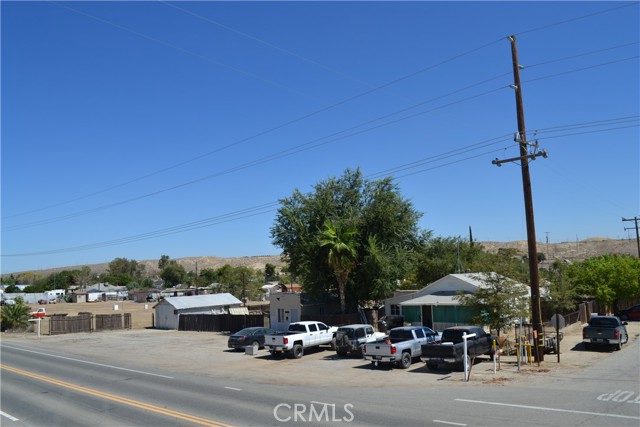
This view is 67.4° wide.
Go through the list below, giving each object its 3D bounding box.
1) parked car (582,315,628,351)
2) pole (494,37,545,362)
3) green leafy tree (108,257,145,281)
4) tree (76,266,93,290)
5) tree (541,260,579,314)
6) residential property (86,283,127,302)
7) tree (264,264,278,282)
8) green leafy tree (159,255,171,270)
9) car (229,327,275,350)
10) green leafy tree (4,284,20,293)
[{"bbox_3d":[18.671,7.646,31.223,2.030,1.880,5.800,-8,-11,36],"label":"parked car"},{"bbox_3d":[11.535,-1.157,27.131,2.900,18.300,0.600,-6,-10,25],"label":"pole"},{"bbox_3d":[-56.224,19.798,138.888,10.500,14.690,9.500,2,-9,-22],"label":"green leafy tree"},{"bbox_3d":[-68.673,19.975,140.000,4.900,9.040,4.700,-2,-7,0],"label":"tree"},{"bbox_3d":[24.943,7.863,50.000,4.600,5.940,4.400,-2,-7,0],"label":"tree"},{"bbox_3d":[-60.034,22.214,135.000,11.200,5.200,10.500,4,-9,-40],"label":"residential property"},{"bbox_3d":[-12.484,18.435,124.210,4.200,10.440,4.200,-1,-9,-6],"label":"tree"},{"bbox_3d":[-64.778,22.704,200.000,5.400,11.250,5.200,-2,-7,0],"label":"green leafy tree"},{"bbox_3d":[-4.402,9.129,35.446,1.880,1.490,4.950,-7,-10,34],"label":"car"},{"bbox_3d":[-83.181,22.200,129.544,4.600,6.020,4.600,4,-10,-32],"label":"green leafy tree"}]

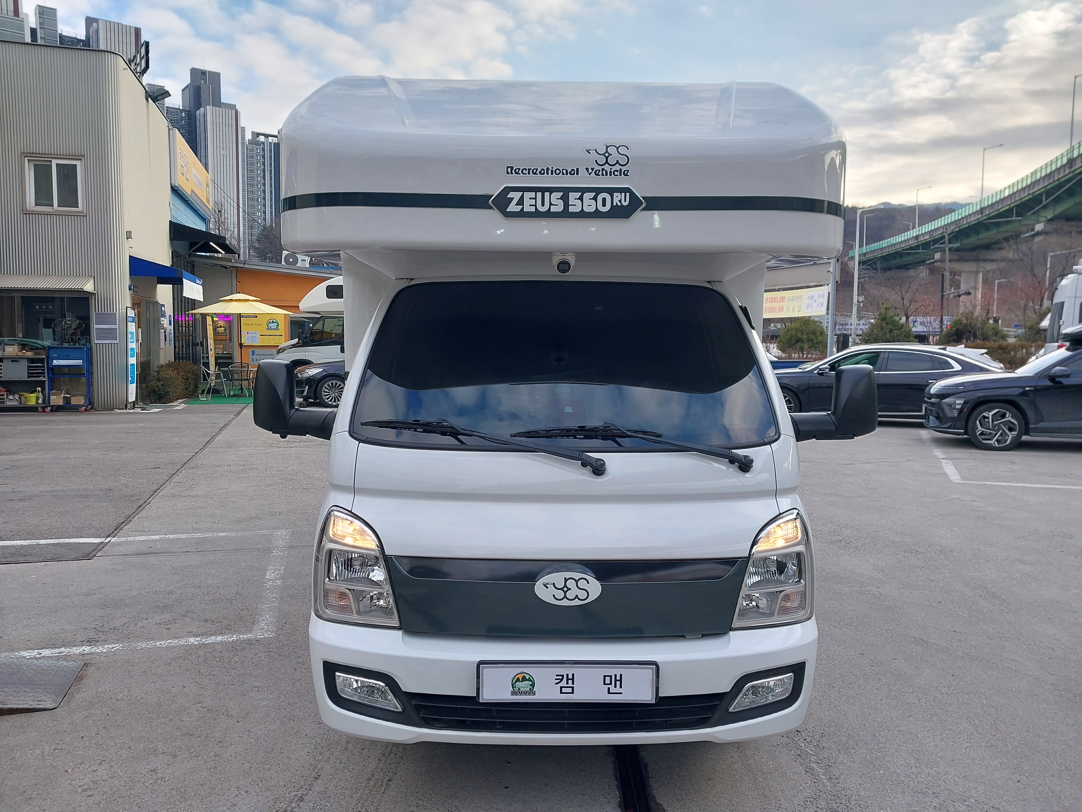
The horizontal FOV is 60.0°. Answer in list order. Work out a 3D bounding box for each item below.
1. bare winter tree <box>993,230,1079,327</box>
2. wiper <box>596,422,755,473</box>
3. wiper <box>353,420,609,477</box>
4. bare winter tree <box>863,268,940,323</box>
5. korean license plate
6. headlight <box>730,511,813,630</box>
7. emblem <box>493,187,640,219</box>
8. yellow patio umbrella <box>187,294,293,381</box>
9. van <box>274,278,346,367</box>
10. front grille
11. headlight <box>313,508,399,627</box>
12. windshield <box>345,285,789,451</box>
[{"bbox_3d":[23.575,-5.059,44.730,4.200,6.540,4.200,0,5,0],"label":"bare winter tree"},{"bbox_3d":[0.310,0.143,3.123,0.844,0.090,0.070,8,-31,-5],"label":"wiper"},{"bbox_3d":[-0.216,0.125,3.163,0.900,0.090,0.070,10,-30,16],"label":"wiper"},{"bbox_3d":[19.806,-4.984,51.760,4.000,5.250,4.000,0,5,0],"label":"bare winter tree"},{"bbox_3d":[0.080,0.822,2.795,0.530,0.120,0.025,0,-4,0],"label":"korean license plate"},{"bbox_3d":[0.756,0.514,3.029,0.336,0.333,0.290,0,5,0],"label":"headlight"},{"bbox_3d":[0.090,-0.694,3.205,0.526,0.120,0.030,0,5,0],"label":"emblem"},{"bbox_3d":[-7.205,-1.472,22.557,2.600,2.510,2.600,0,5,0],"label":"yellow patio umbrella"},{"bbox_3d":[-4.088,-1.965,25.616,6.600,3.050,2.250,-1,5,-18],"label":"van"},{"bbox_3d":[0.079,0.928,2.872,0.976,0.125,0.100,0,5,0],"label":"front grille"},{"bbox_3d":[-0.602,0.508,3.029,0.334,0.336,0.290,0,5,0],"label":"headlight"},{"bbox_3d":[0.082,-0.171,3.417,1.500,0.790,0.210,1,-35,0],"label":"windshield"}]

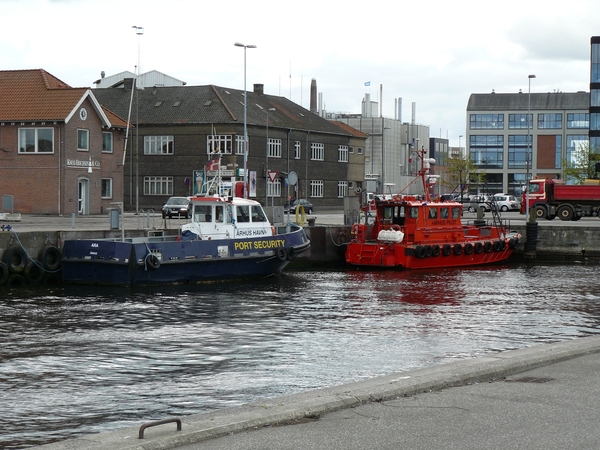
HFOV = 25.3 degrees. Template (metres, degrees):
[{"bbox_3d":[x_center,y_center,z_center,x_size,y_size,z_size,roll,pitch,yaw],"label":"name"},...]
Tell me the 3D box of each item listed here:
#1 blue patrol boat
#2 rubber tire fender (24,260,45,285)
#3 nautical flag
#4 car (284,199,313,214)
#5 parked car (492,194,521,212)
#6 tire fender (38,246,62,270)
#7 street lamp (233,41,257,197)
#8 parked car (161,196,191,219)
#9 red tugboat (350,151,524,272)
[{"bbox_3d":[-3.877,-0.272,59.110,4.500,5.200,13.200,2,2,41],"label":"blue patrol boat"},{"bbox_3d":[-10.969,1.956,55.200,0.280,1.000,1.000,2,2,38],"label":"rubber tire fender"},{"bbox_3d":[-3.881,-2.679,59.400,0.620,0.550,0.120,0,1,-6],"label":"nautical flag"},{"bbox_3d":[0.000,-1.767,116.490,1.700,1.420,4.200,1,1,27],"label":"car"},{"bbox_3d":[20.504,-2.160,136.482,4.200,1.600,1.770,2,2,38],"label":"parked car"},{"bbox_3d":[-10.490,1.397,56.000,0.280,1.020,1.020,2,2,38],"label":"tire fender"},{"bbox_3d":[-3.018,-5.064,73.904,1.400,10.000,0.350,0,2,-32],"label":"street lamp"},{"bbox_3d":[-8.295,-1.207,90.598,1.700,1.420,4.250,1,1,3],"label":"parked car"},{"bbox_3d":[8.460,-1.007,72.994,12.500,6.200,4.500,-1,2,-45],"label":"red tugboat"}]

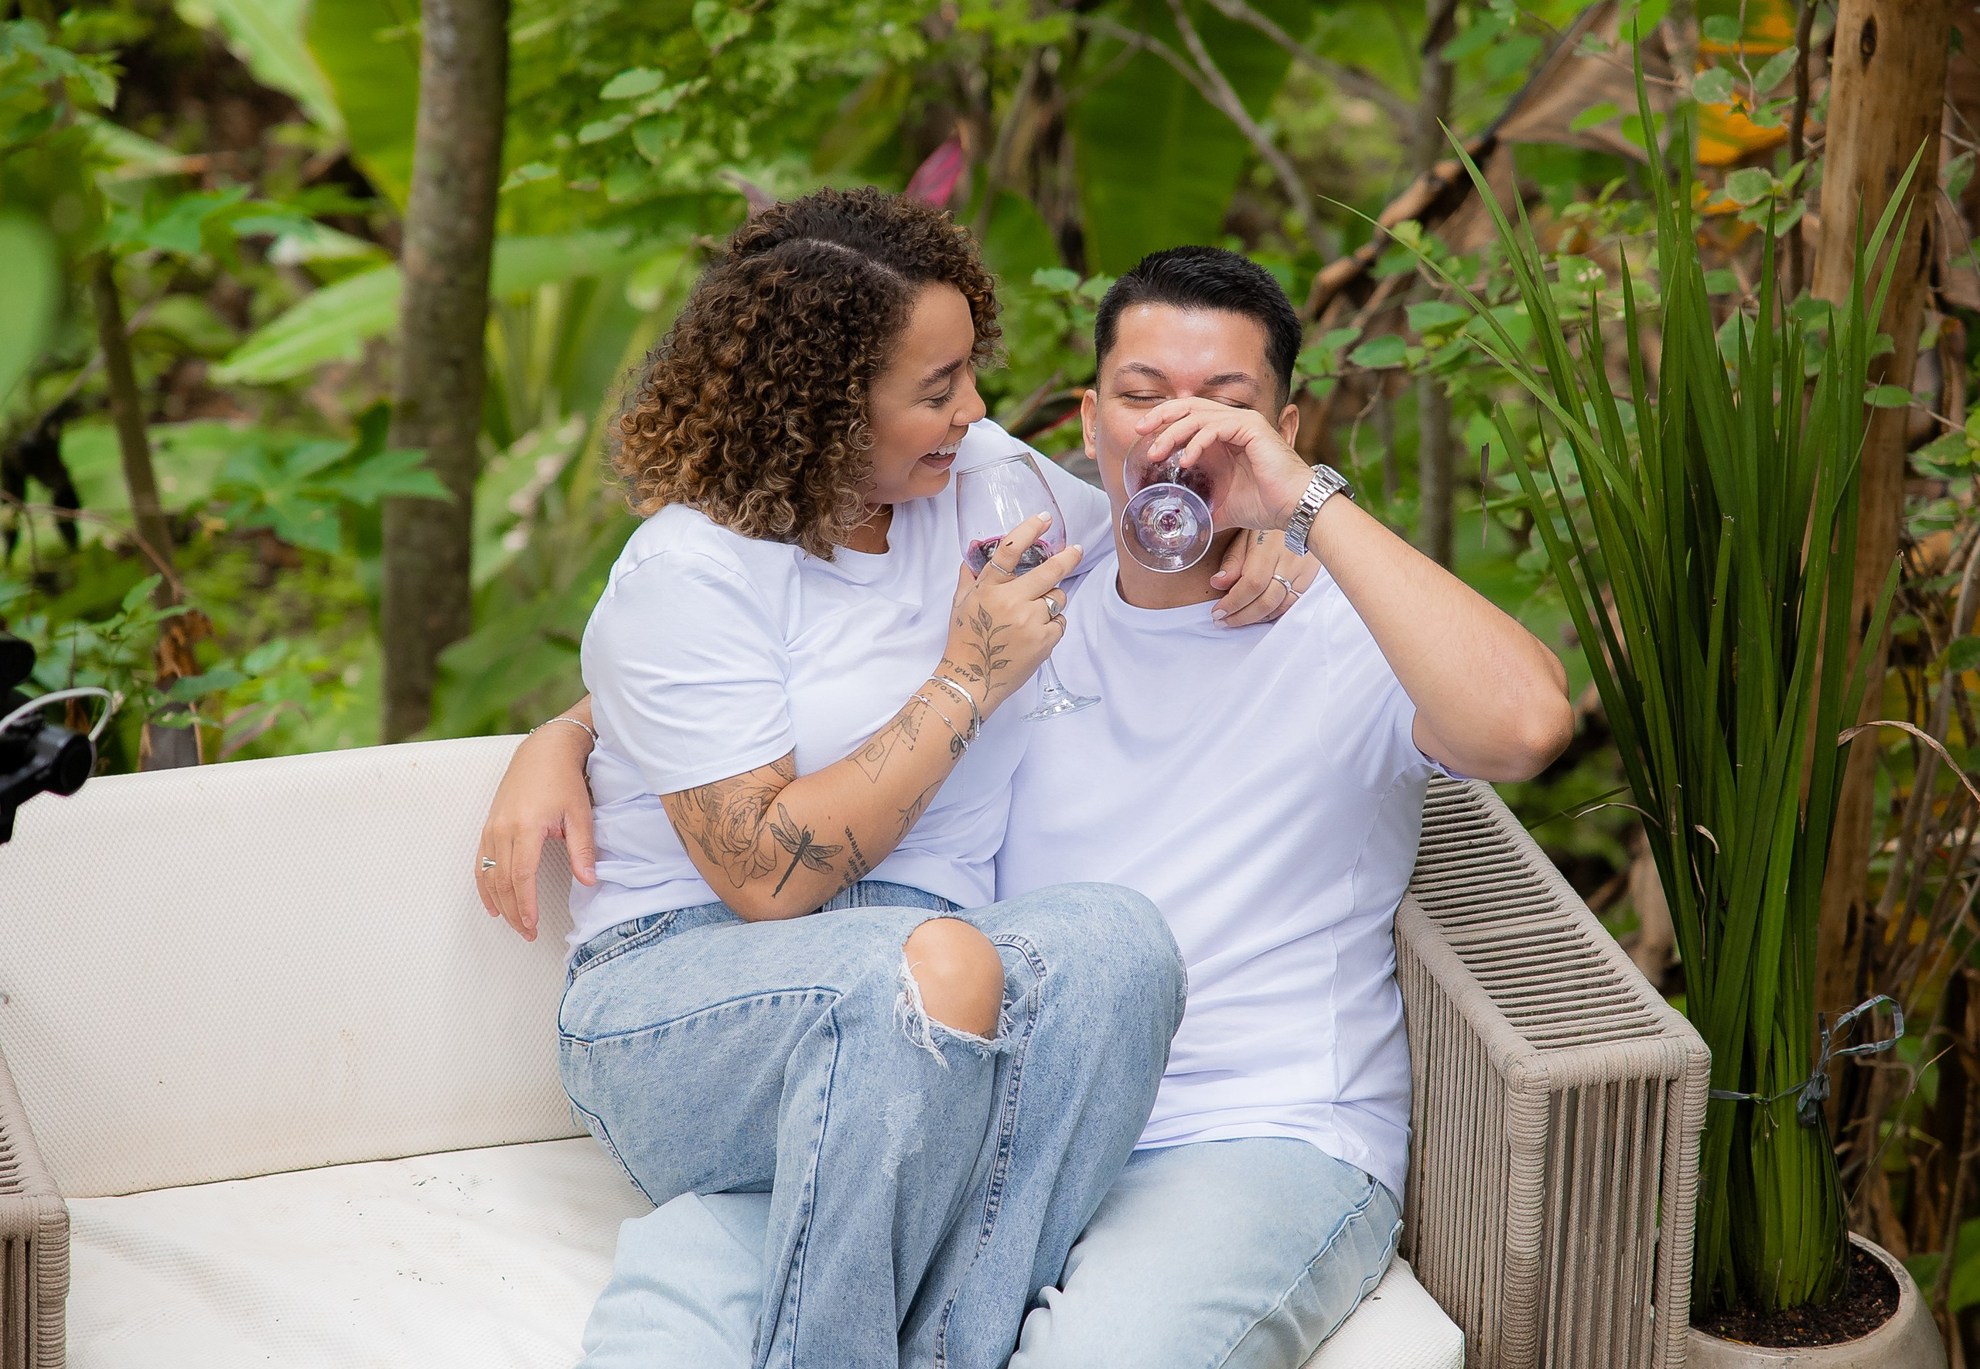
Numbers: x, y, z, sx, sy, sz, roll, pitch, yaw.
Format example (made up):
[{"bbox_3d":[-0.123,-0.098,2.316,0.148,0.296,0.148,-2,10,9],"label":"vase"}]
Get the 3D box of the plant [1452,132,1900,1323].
[{"bbox_3d":[0.564,0.048,5.811,0.380,1.080,0.370,2,24,0],"label":"plant"}]

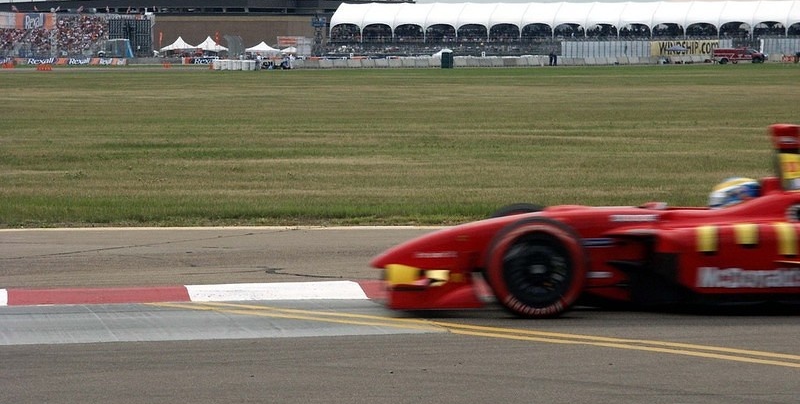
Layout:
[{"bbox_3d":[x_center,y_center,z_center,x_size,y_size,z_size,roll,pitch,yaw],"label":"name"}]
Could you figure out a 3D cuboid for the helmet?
[{"bbox_3d":[2.244,-0.027,28.900,0.320,0.265,0.250,0,2,0],"label":"helmet"}]

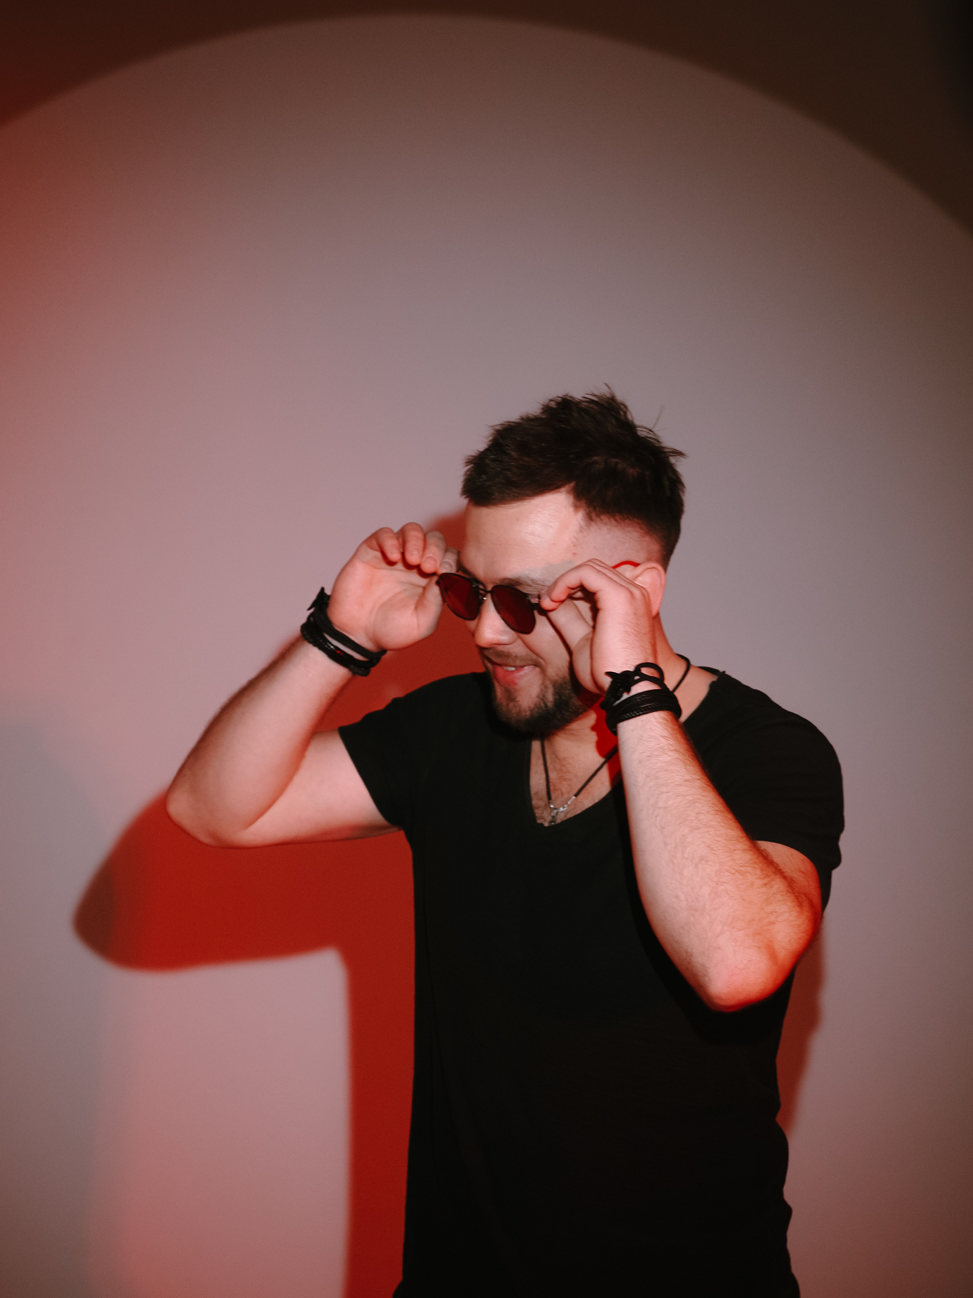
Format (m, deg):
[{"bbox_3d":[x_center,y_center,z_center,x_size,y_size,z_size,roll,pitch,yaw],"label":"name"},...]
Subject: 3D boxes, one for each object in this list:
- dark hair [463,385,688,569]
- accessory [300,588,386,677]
[{"bbox_3d":[0.072,-0.141,2.480,0.195,0.150,0.165,-28,26,-35],"label":"dark hair"},{"bbox_3d":[-0.122,-0.013,2.540,0.073,0.038,0.058,41,24,0],"label":"accessory"}]

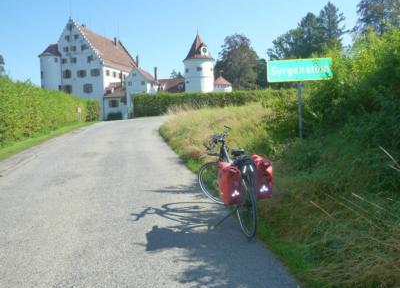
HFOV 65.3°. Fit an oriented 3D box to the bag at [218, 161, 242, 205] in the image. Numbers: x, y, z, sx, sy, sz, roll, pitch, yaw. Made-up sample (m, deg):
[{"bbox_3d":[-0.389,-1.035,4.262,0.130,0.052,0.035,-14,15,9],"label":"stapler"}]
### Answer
[{"bbox_3d":[0.316,0.408,3.320,0.180,0.385,0.310,-6,7,-6],"label":"bag"}]

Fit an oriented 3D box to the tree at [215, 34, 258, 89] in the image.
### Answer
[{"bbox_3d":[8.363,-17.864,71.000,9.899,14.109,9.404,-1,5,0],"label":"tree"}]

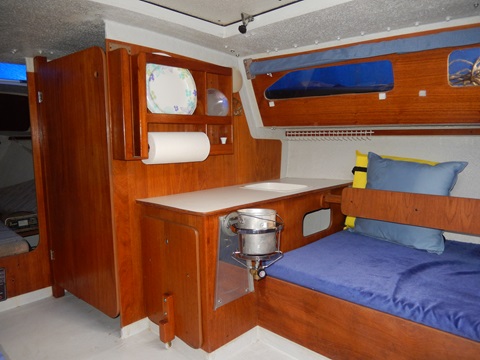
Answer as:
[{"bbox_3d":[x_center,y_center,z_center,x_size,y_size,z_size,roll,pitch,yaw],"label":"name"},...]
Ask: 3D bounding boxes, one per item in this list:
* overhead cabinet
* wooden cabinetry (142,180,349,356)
[{"bbox_3d":[-0.261,-0.304,1.480,0.110,0.408,0.564,5,8,43],"label":"overhead cabinet"},{"bbox_3d":[0.098,0.285,1.671,0.442,0.480,1.076,5,8,43],"label":"wooden cabinetry"}]

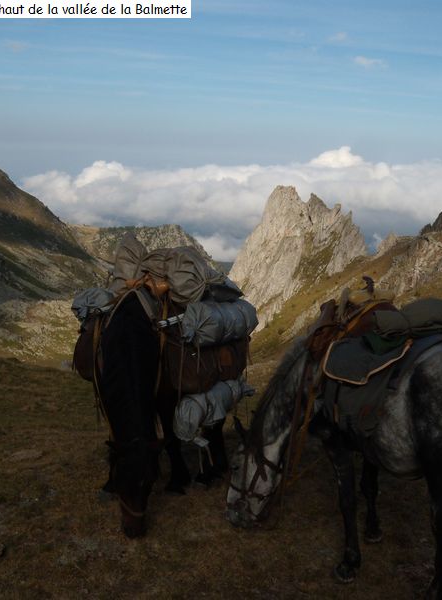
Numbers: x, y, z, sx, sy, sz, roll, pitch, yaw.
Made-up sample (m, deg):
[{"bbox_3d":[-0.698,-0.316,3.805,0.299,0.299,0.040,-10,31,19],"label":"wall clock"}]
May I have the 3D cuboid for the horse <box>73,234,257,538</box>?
[{"bbox_3d":[-0.490,0.510,6.280,1.160,2.000,2.120,2,5,20],"label":"horse"}]

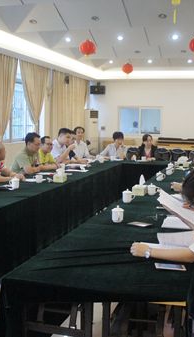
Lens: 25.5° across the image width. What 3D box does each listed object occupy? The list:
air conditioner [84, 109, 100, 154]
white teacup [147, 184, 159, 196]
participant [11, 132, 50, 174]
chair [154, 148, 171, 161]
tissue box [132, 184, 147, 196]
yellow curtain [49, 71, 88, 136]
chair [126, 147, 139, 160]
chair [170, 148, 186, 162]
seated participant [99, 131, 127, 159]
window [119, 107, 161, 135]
[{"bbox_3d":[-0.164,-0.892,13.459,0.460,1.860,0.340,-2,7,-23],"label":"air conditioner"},{"bbox_3d":[0.599,0.216,4.492,0.115,0.125,0.085,0,6,0],"label":"white teacup"},{"bbox_3d":[-0.949,0.135,6.294,0.700,1.300,0.530,2,6,17],"label":"participant"},{"bbox_3d":[1.784,-0.097,11.735,0.450,0.800,0.480,2,6,17],"label":"chair"},{"bbox_3d":[0.459,0.233,4.526,0.125,0.084,0.195,2,6,17],"label":"tissue box"},{"bbox_3d":[-0.678,-1.286,11.453,0.160,2.350,2.650,2,6,17],"label":"yellow curtain"},{"bbox_3d":[0.975,-0.141,11.674,0.460,0.800,0.500,2,6,17],"label":"chair"},{"bbox_3d":[2.142,-0.110,11.421,0.460,0.800,0.500,2,6,17],"label":"chair"},{"bbox_3d":[0.403,-0.123,9.370,0.580,1.320,0.700,1,6,8],"label":"seated participant"},{"bbox_3d":[1.360,-1.508,13.455,1.400,0.880,0.100,2,6,17],"label":"window"}]

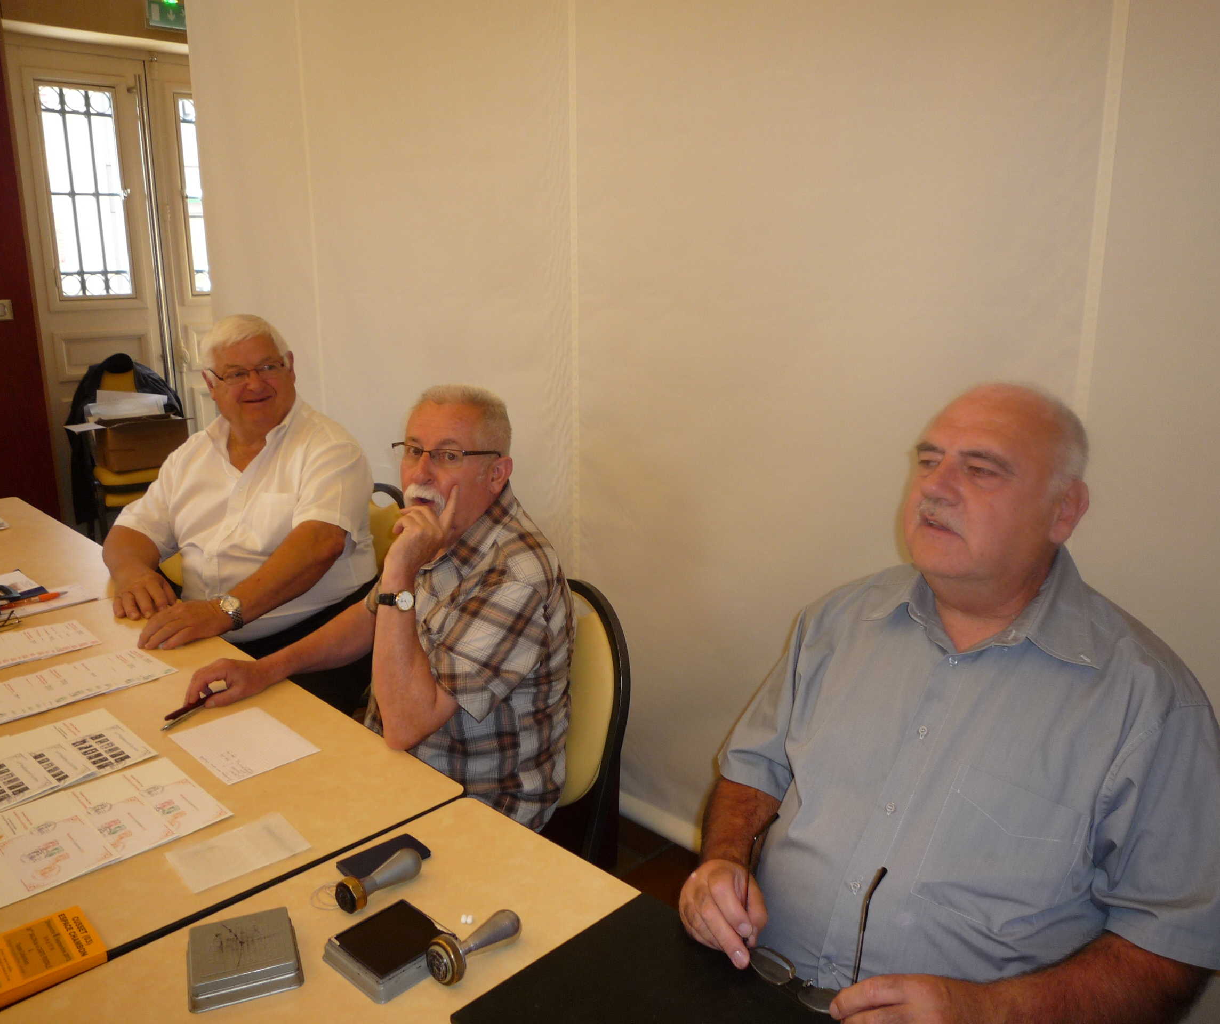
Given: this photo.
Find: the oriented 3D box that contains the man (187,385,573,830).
[{"bbox_3d":[-0.408,0.438,1.659,0.710,1.270,0.560,-12,19,-38],"label":"man"}]

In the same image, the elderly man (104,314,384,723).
[{"bbox_3d":[-0.864,0.262,2.198,0.620,1.340,0.720,7,16,25],"label":"elderly man"}]

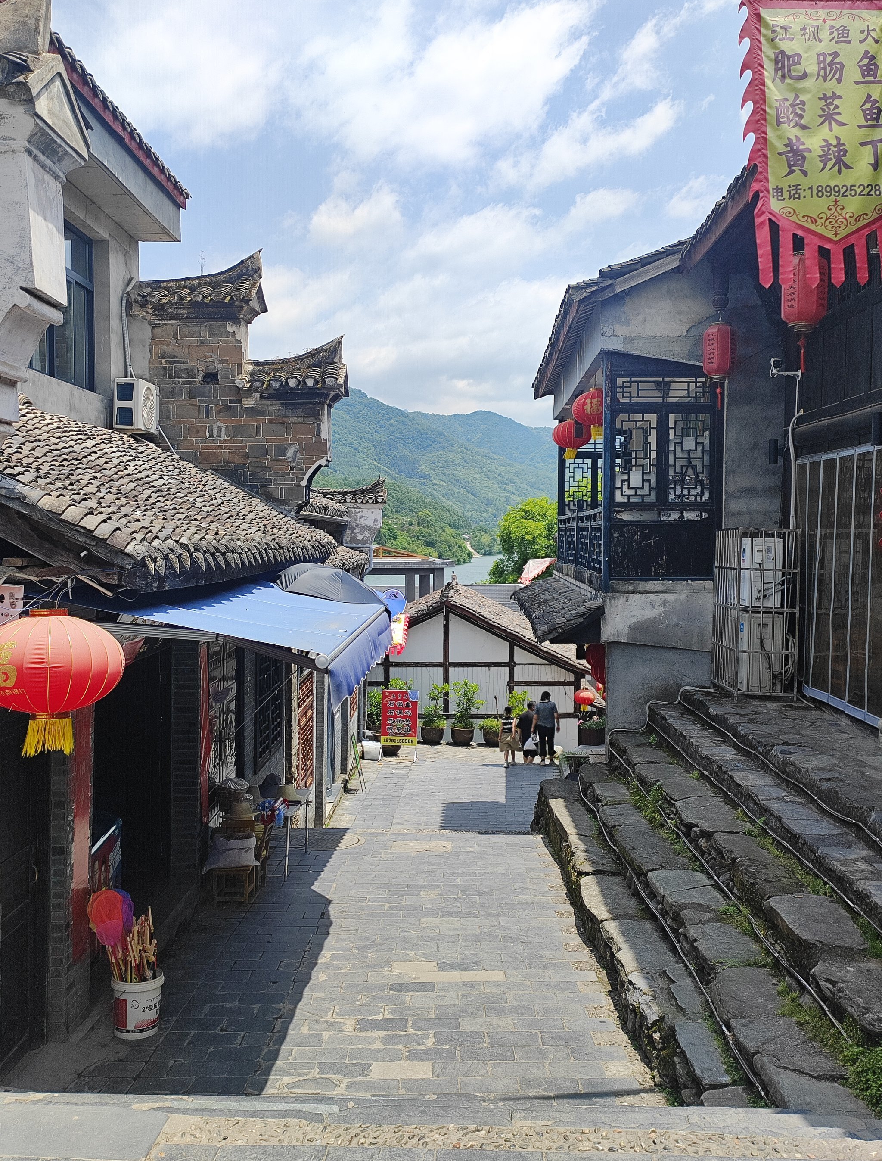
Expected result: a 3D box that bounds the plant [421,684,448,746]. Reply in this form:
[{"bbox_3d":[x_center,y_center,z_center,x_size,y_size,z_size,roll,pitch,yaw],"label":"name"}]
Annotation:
[{"bbox_3d":[-0.157,3.227,20.700,0.680,1.502,0.650,0,3,-3],"label":"plant"}]

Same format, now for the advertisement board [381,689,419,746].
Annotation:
[{"bbox_3d":[-0.906,2.996,18.600,0.800,1.259,0.120,0,3,8],"label":"advertisement board"}]

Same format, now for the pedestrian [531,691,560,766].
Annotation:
[{"bbox_3d":[2.270,3.188,18.400,0.600,1.614,0.360,0,3,5],"label":"pedestrian"}]

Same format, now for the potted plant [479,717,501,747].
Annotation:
[{"bbox_3d":[1.298,3.635,20.500,0.740,0.677,0.680,0,3,-3],"label":"potted plant"}]

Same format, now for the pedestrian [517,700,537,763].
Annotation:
[{"bbox_3d":[1.923,3.450,18.800,0.490,1.588,0.380,1,3,15],"label":"pedestrian"}]

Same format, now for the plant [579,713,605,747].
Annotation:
[{"bbox_3d":[3.575,3.480,19.900,0.680,0.776,0.500,0,3,-3],"label":"plant"}]

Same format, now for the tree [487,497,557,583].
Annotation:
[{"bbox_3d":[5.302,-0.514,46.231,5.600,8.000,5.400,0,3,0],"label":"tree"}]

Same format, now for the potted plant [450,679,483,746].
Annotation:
[{"bbox_3d":[0.592,3.180,20.650,0.760,1.599,0.720,0,3,-3],"label":"potted plant"}]

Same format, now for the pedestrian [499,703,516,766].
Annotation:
[{"bbox_3d":[1.428,3.325,18.200,0.430,1.350,0.360,0,3,5],"label":"pedestrian"}]

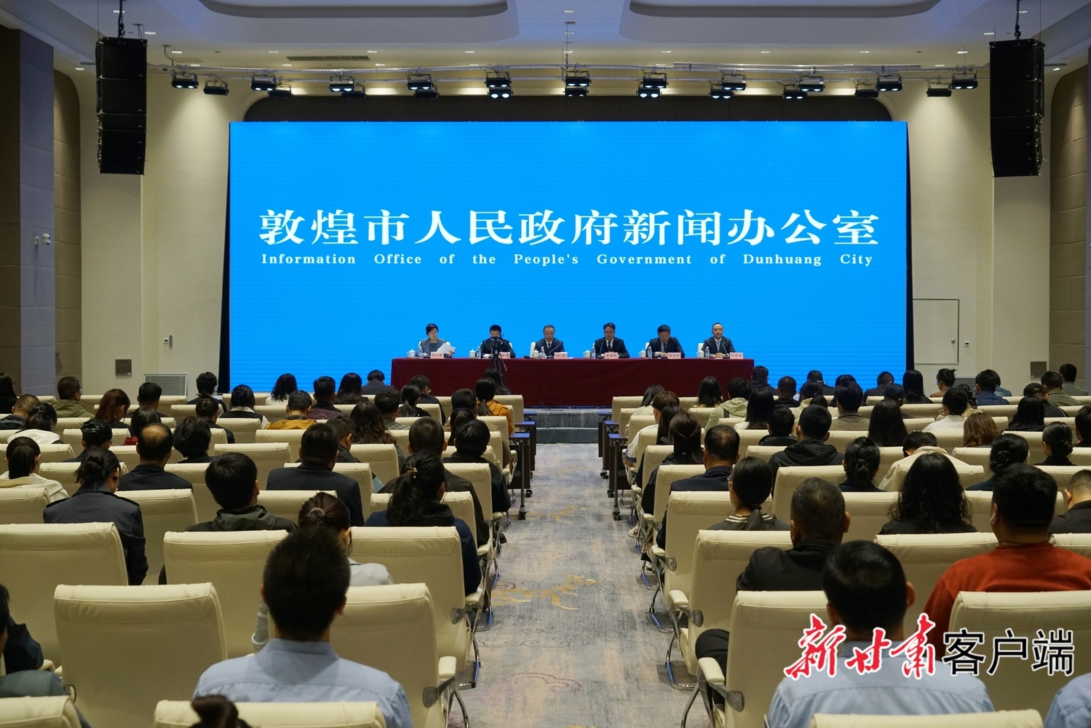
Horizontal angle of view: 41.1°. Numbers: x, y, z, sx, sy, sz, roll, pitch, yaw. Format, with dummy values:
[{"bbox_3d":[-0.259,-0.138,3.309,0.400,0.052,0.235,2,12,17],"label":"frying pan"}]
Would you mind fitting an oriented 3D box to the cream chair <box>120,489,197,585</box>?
[{"bbox_3d":[-2.058,1.087,7.541,0.650,0.930,0.640,0,1,-6],"label":"cream chair"}]

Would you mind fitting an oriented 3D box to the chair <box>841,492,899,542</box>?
[{"bbox_3d":[1.581,1.090,7.428,0.650,0.930,0.640,0,1,1],"label":"chair"}]

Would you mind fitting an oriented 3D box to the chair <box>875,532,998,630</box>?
[{"bbox_3d":[1.503,1.135,6.015,0.660,0.967,0.660,0,2,-5],"label":"chair"}]

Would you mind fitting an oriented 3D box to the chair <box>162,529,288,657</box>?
[{"bbox_3d":[-1.283,1.133,6.095,0.660,0.967,0.660,0,2,-3],"label":"chair"}]

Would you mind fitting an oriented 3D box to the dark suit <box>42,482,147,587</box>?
[{"bbox_3d":[-1.931,0.823,6.300,0.480,0.660,0.420,0,1,2],"label":"dark suit"}]

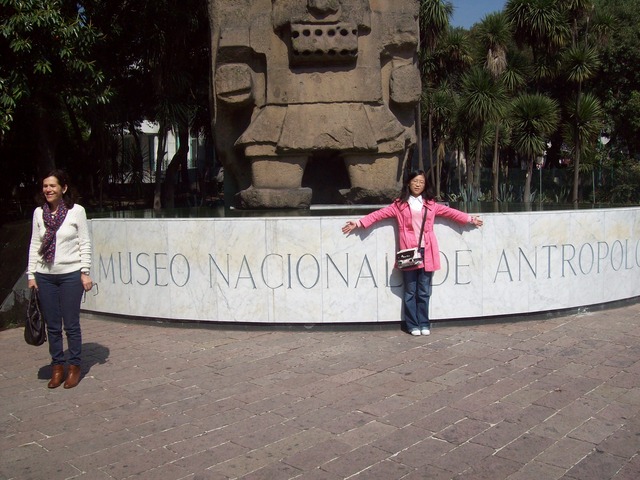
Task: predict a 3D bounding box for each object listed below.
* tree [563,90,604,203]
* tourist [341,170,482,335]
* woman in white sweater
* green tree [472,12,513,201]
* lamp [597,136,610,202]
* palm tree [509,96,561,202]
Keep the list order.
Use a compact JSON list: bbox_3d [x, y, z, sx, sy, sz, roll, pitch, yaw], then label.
[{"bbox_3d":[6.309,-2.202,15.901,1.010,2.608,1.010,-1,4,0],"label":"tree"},{"bbox_3d":[0.904,0.132,6.483,1.350,1.590,0.370,-1,4,3],"label":"tourist"},{"bbox_3d":[-1.972,0.298,4.958,0.460,1.610,0.320,0,4,9],"label":"woman in white sweater"},{"bbox_3d":[4.361,-3.336,16.821,1.022,4.719,1.022,-1,4,0],"label":"green tree"},{"bbox_3d":[10.586,-2.632,24.901,0.500,2.606,0.400,-1,4,0],"label":"lamp"},{"bbox_3d":[5.317,-2.270,16.398,1.239,2.690,1.239,-1,4,0],"label":"palm tree"}]

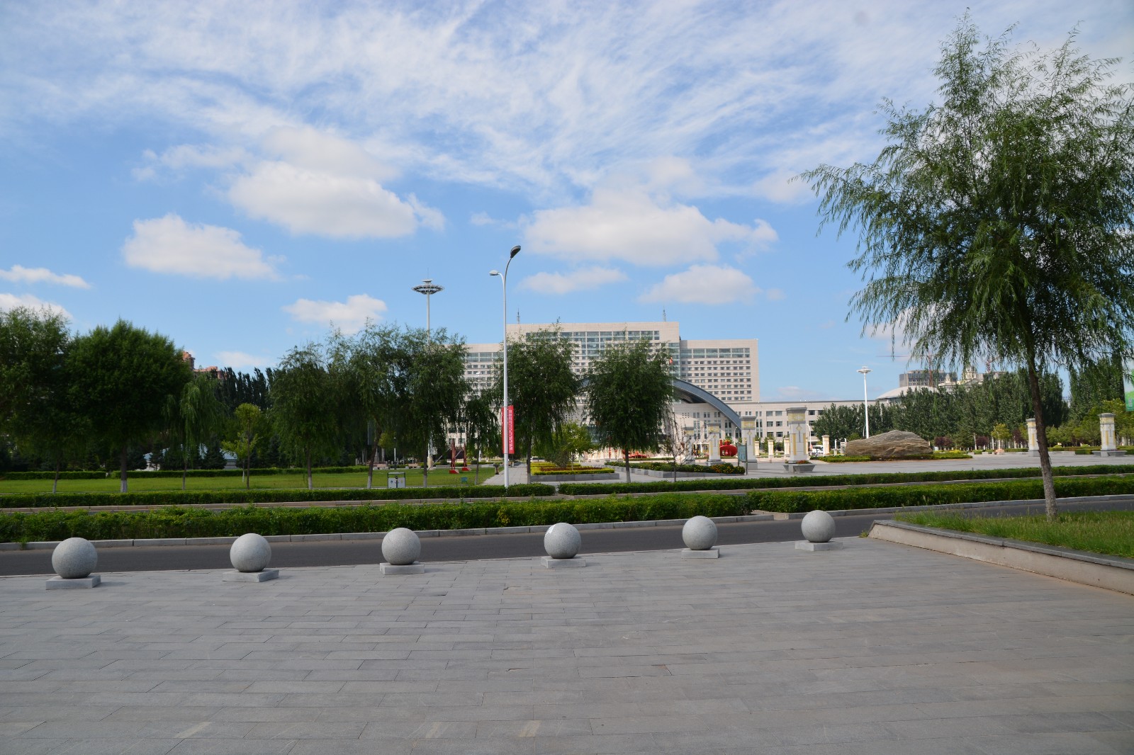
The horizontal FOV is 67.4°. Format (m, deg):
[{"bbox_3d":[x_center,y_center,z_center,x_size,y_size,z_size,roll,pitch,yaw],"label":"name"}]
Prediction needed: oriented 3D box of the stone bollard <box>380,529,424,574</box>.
[{"bbox_3d":[-2.127,2.217,10.927,0.530,0.570,0.530,1,-6,-17],"label":"stone bollard"}]

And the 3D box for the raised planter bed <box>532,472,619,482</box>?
[{"bbox_3d":[0.442,5.660,49.979,4.900,0.560,7.000,-1,-5,1],"label":"raised planter bed"}]

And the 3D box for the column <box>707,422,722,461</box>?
[{"bbox_3d":[15.846,7.336,91.600,1.500,4.900,1.500,0,-5,-3],"label":"column"}]

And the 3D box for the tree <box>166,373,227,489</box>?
[{"bbox_3d":[-15.967,2.453,36.656,2.636,5.395,2.636,0,-6,-11],"label":"tree"}]

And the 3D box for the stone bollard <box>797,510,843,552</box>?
[{"bbox_3d":[3.759,2.273,12.697,0.530,0.570,0.530,1,-6,-14],"label":"stone bollard"}]

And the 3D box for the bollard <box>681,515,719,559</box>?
[{"bbox_3d":[1.905,2.264,12.147,0.530,0.570,0.530,-2,-6,12],"label":"bollard"}]

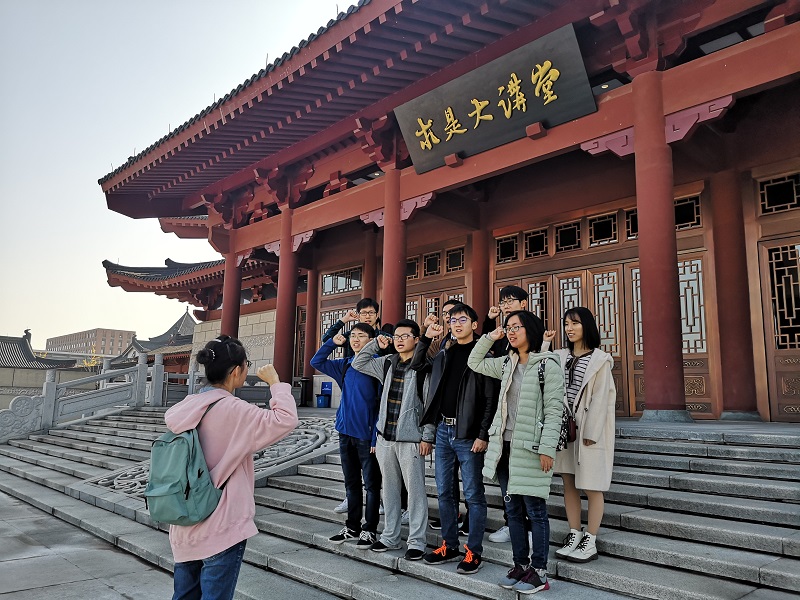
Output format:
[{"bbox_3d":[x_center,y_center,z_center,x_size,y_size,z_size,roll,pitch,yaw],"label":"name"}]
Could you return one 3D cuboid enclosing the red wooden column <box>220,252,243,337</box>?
[{"bbox_3d":[-5.652,0.983,20.768,0.570,5.127,0.570,10,-13,-43],"label":"red wooden column"}]

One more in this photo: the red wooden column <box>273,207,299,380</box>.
[{"bbox_3d":[-3.269,0.133,18.099,0.560,5.914,0.560,10,-13,-43],"label":"red wooden column"}]

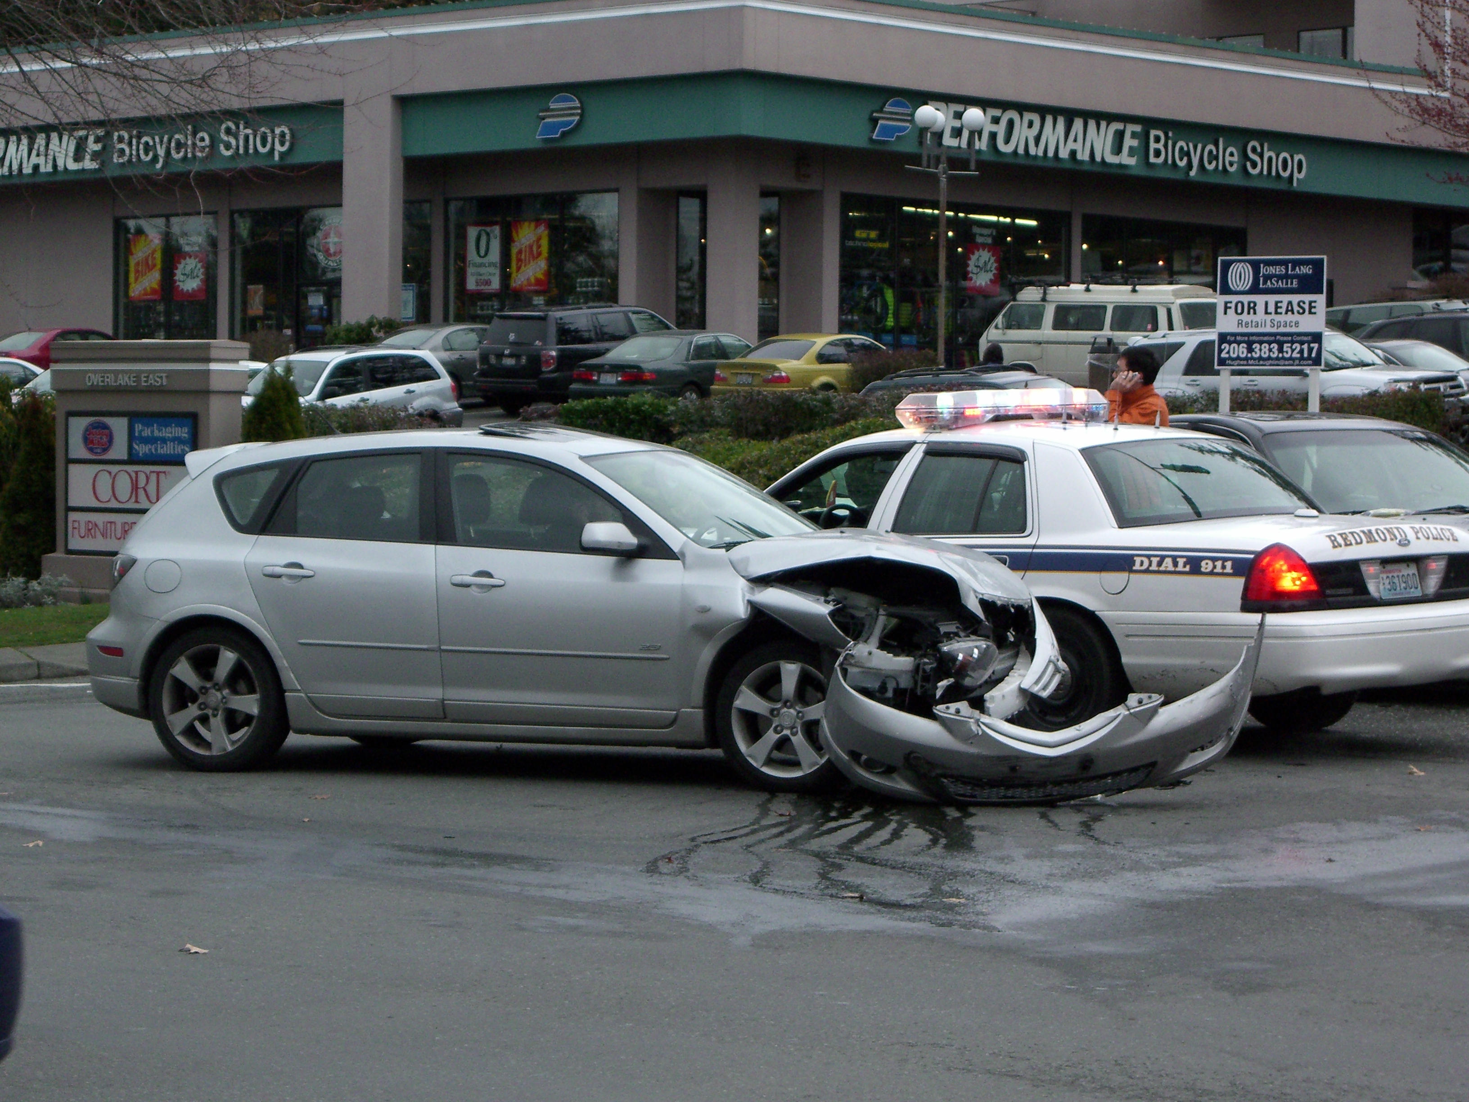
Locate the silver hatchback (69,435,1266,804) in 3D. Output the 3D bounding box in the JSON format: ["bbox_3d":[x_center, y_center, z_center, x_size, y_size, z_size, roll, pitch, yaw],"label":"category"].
[{"bbox_3d":[-0.530,0.205,20.582,4.750,1.460,1.780,1,2,24],"label":"silver hatchback"}]

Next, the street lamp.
[{"bbox_3d":[3.306,-4.722,77.000,1.120,4.750,1.120,2,1,44],"label":"street lamp"}]

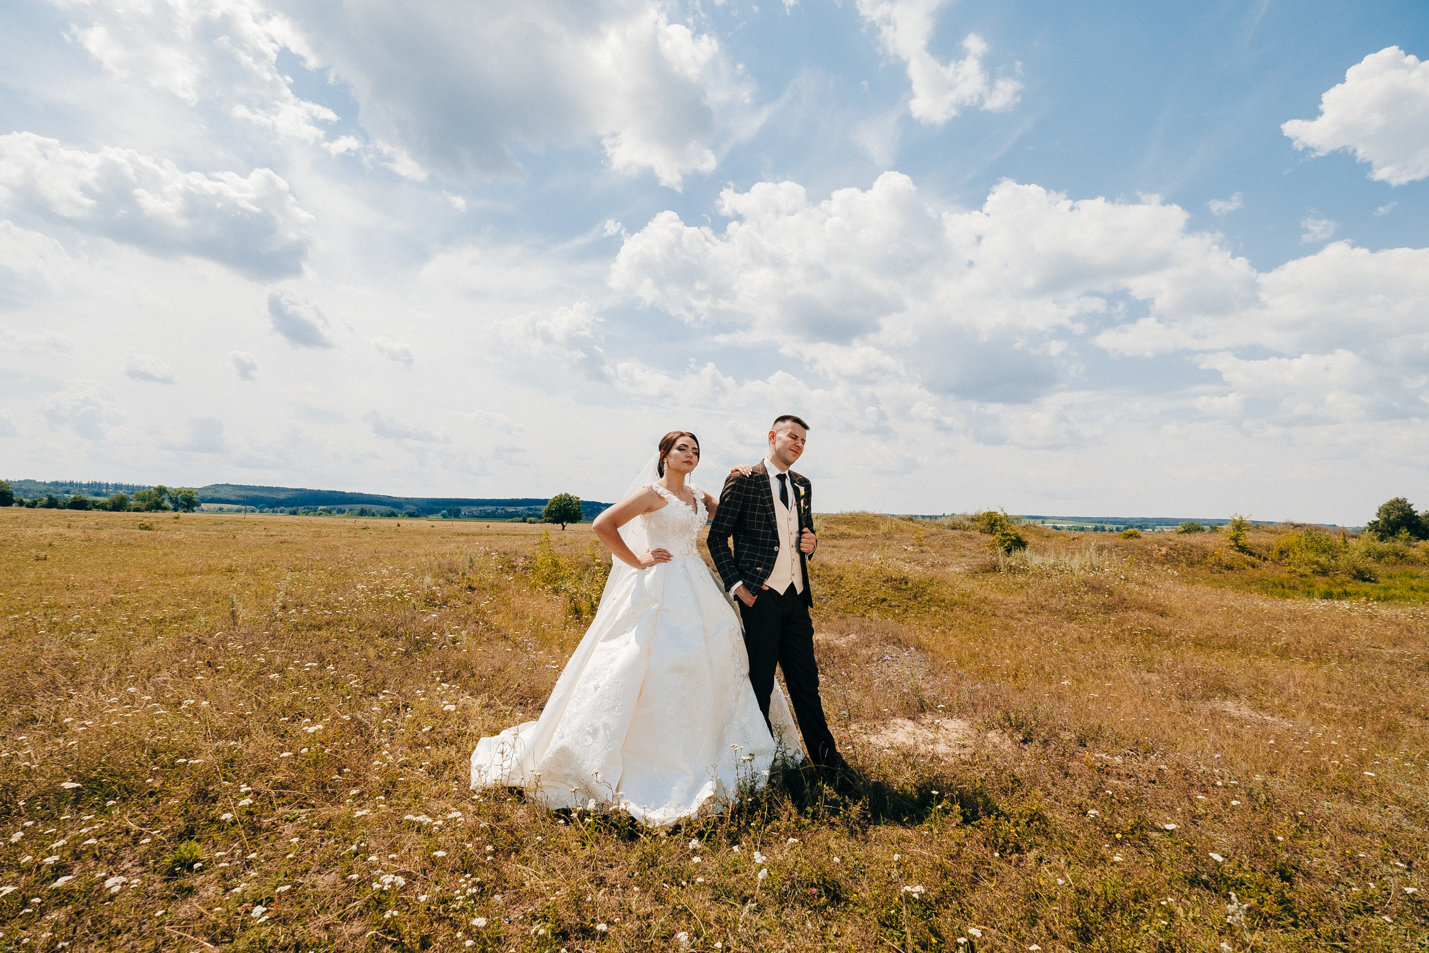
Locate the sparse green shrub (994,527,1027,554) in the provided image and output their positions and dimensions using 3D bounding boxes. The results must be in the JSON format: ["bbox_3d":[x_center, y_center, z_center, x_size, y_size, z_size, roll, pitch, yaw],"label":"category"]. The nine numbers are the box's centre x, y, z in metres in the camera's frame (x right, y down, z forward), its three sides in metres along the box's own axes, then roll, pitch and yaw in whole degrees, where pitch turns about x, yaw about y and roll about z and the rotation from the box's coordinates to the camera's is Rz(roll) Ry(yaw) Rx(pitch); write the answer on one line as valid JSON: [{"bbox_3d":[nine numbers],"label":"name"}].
[{"bbox_3d":[10.455,2.263,21.000,1.058,0.944,1.005,-1,-4,26],"label":"sparse green shrub"}]

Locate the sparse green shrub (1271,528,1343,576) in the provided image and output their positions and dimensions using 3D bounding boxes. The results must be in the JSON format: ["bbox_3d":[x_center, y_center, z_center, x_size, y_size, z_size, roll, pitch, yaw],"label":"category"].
[{"bbox_3d":[17.872,2.293,18.000,1.581,1.518,1.502,-3,-5,45],"label":"sparse green shrub"}]

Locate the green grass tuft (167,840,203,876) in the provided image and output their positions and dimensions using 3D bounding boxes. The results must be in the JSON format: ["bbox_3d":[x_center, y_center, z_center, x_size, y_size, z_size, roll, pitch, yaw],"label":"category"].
[{"bbox_3d":[-1.879,1.350,2.110,0.130,0.100,0.120,4,-5,-42],"label":"green grass tuft"}]

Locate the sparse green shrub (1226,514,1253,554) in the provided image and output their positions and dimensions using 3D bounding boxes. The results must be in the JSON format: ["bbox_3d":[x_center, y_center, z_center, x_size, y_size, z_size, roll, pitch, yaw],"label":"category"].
[{"bbox_3d":[17.204,1.882,19.500,0.658,1.315,0.625,-2,-5,41],"label":"sparse green shrub"}]

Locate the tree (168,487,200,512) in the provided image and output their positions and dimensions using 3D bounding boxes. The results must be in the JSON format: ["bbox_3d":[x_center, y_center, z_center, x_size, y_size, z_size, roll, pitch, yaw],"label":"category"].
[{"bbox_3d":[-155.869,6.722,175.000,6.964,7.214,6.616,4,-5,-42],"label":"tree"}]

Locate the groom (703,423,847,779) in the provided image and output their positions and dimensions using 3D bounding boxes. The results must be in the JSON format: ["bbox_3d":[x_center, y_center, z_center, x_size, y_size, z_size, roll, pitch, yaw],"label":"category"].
[{"bbox_3d":[0.315,0.584,3.121,0.600,1.810,0.430,3,-4,-30],"label":"groom"}]

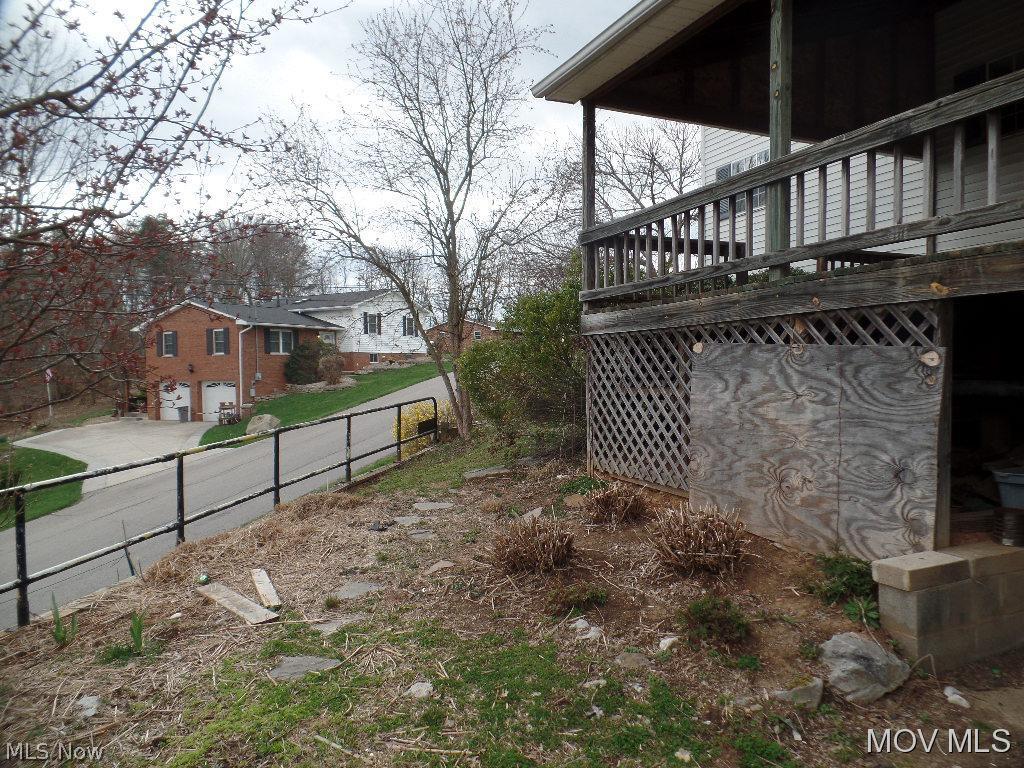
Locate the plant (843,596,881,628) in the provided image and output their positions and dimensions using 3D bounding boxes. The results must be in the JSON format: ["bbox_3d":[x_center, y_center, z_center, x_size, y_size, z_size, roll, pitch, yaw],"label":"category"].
[{"bbox_3d":[1.680,1.098,3.270,0.170,0.115,0.155,1,2,27],"label":"plant"}]

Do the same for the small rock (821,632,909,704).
[{"bbox_3d":[1.471,1.179,2.840,0.320,0.195,0.250,0,1,27],"label":"small rock"}]

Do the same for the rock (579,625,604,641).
[{"bbox_3d":[0.404,1.264,3.460,0.125,0.050,0.095,0,1,7],"label":"rock"}]

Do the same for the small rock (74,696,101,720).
[{"bbox_3d":[-1.882,1.436,3.020,0.095,0.055,0.085,0,2,-6],"label":"small rock"}]

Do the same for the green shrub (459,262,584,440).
[{"bbox_3d":[0.200,-0.408,9.400,1.900,2.450,1.800,-1,1,1],"label":"green shrub"}]

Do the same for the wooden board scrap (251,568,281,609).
[{"bbox_3d":[-1.665,1.357,4.575,0.089,0.025,0.838,-1,2,-26],"label":"wooden board scrap"}]

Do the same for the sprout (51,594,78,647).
[{"bbox_3d":[-2.584,1.357,3.920,0.125,0.290,0.120,-1,1,-33],"label":"sprout"}]

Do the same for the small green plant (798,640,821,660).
[{"bbox_3d":[1.355,1.214,3.100,0.093,0.060,0.080,0,2,24],"label":"small green plant"}]

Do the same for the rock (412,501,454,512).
[{"bbox_3d":[-0.744,1.161,6.450,0.380,0.050,0.320,0,2,-7],"label":"rock"}]

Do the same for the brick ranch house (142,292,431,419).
[{"bbox_3d":[-13.635,-2.094,43.011,10.800,7.700,14.200,0,1,31],"label":"brick ranch house"}]

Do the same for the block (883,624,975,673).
[{"bbox_3d":[1.932,1.210,3.164,0.395,0.185,0.194,-1,1,-25],"label":"block"}]

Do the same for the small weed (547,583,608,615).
[{"bbox_3d":[0.372,1.217,3.860,0.330,0.110,0.240,0,1,6],"label":"small weed"}]

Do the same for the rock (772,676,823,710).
[{"bbox_3d":[1.204,1.301,2.860,0.185,0.095,0.130,0,2,9],"label":"rock"}]

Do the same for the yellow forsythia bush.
[{"bbox_3d":[-1.466,0.746,11.400,1.000,0.930,0.950,0,2,-7],"label":"yellow forsythia bush"}]

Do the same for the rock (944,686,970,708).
[{"bbox_3d":[1.886,1.327,2.880,0.085,0.050,0.075,-1,2,-14],"label":"rock"}]

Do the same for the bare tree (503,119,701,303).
[{"bbox_3d":[2.340,-3.722,16.500,4.500,5.300,4.500,0,2,0],"label":"bare tree"}]

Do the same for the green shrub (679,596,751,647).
[{"bbox_3d":[1.008,1.176,3.370,0.320,0.165,0.270,0,1,17],"label":"green shrub"}]

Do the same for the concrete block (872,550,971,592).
[{"bbox_3d":[1.915,0.873,3.191,0.390,0.092,0.190,-1,2,-21],"label":"concrete block"}]

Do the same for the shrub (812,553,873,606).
[{"bbox_3d":[1.788,1.057,3.680,0.310,0.190,0.270,0,1,26],"label":"shrub"}]

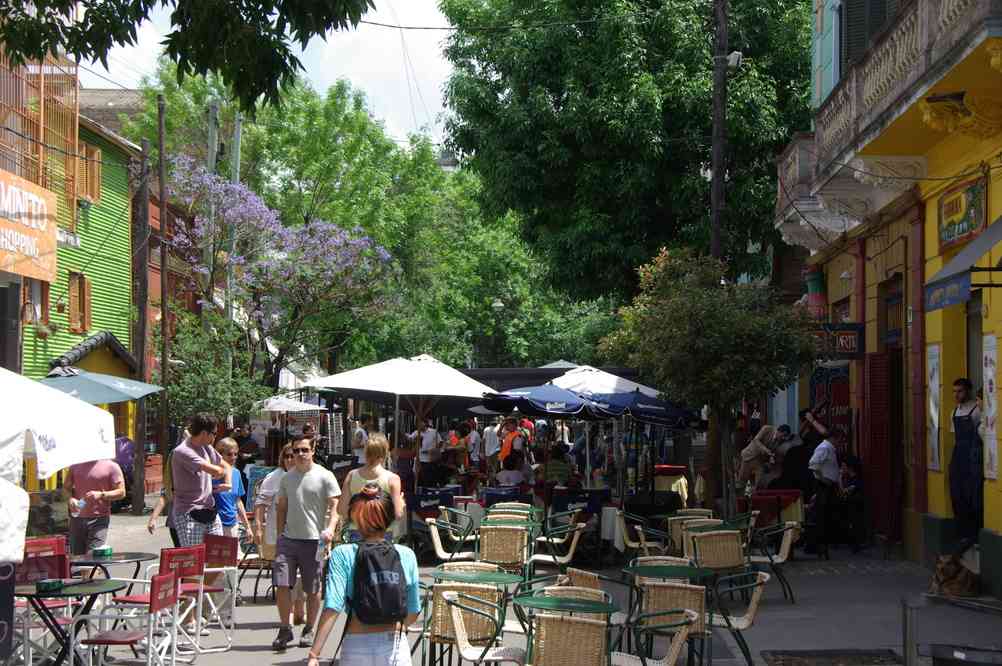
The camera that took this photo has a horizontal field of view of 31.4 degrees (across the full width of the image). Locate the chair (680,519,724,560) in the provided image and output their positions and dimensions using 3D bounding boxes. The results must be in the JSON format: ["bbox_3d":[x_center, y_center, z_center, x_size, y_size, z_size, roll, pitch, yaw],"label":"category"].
[{"bbox_3d":[2.024,2.286,17.643,0.550,0.810,0.560,0,-2,-9],"label":"chair"}]

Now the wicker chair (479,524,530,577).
[{"bbox_3d":[0.029,2.278,17.343,0.550,0.810,0.560,0,-2,2],"label":"wicker chair"}]

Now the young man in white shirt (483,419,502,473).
[{"bbox_3d":[-0.208,2.777,38.913,0.480,1.750,0.340,0,-3,0],"label":"young man in white shirt"}]

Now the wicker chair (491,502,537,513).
[{"bbox_3d":[0.138,2.361,20.342,0.550,0.810,0.560,0,-2,6],"label":"wicker chair"}]

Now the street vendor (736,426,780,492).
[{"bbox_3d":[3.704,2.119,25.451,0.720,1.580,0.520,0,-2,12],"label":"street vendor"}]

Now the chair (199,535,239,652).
[{"bbox_3d":[-2.395,2.036,14.000,0.540,0.870,0.520,-2,-2,42],"label":"chair"}]

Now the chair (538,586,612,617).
[{"bbox_3d":[0.480,2.129,11.950,0.560,0.800,0.560,0,-2,5],"label":"chair"}]

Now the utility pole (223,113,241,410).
[{"bbox_3d":[-6.789,-0.838,45.089,0.220,9.600,0.220,1,-3,0],"label":"utility pole"}]

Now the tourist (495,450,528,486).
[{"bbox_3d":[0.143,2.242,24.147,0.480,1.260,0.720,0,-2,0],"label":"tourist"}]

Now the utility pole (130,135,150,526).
[{"bbox_3d":[-6.610,-0.109,32.884,0.240,7.000,0.240,0,-3,0],"label":"utility pole"}]

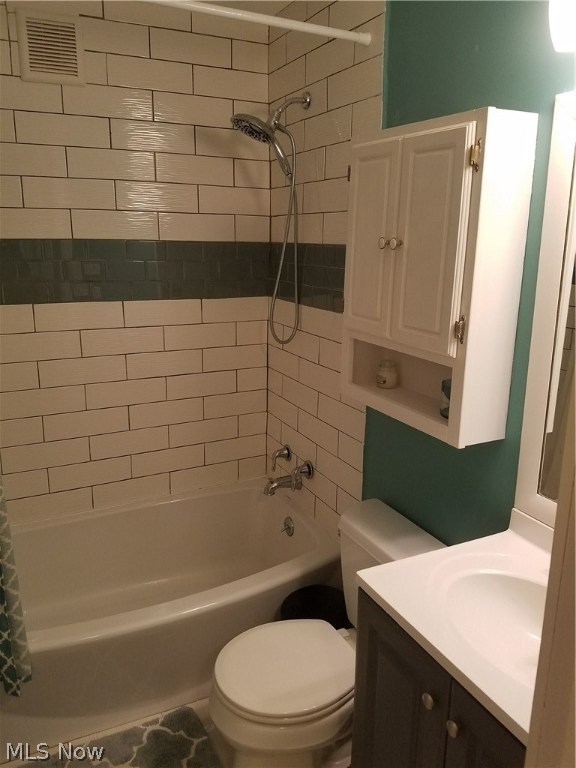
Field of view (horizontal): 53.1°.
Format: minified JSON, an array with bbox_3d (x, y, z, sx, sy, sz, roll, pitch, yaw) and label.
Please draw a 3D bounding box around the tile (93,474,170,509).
[{"bbox_3d":[-0.644,0.441,2.402,0.310,0.102,0.010,-7,16,-26],"label":"tile"}]

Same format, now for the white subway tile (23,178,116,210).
[{"bbox_3d":[-0.748,-0.652,1.980,0.302,0.099,0.010,-7,16,-26],"label":"white subway tile"}]

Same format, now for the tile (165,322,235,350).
[{"bbox_3d":[-0.357,-0.198,2.380,0.310,0.102,0.010,-7,16,-26],"label":"tile"}]

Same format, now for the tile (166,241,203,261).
[{"bbox_3d":[-0.407,-0.526,2.267,0.147,0.072,0.010,-7,16,-26],"label":"tile"}]

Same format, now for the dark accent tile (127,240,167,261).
[{"bbox_3d":[-0.541,-0.510,2.202,0.148,0.072,0.010,-7,16,-26],"label":"dark accent tile"}]

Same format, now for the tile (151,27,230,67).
[{"bbox_3d":[-0.340,-1.204,2.073,0.306,0.101,0.010,-7,16,-26],"label":"tile"}]

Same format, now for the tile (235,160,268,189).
[{"bbox_3d":[-0.147,-0.844,2.317,0.145,0.102,0.010,-7,16,-26],"label":"tile"}]

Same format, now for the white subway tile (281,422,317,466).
[{"bbox_3d":[0.047,0.242,2.311,0.010,0.101,0.296,-7,16,-26],"label":"white subway tile"}]

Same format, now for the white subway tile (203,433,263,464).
[{"bbox_3d":[-0.223,0.284,2.508,0.290,0.099,0.010,-7,16,-26],"label":"white subway tile"}]

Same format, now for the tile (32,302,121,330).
[{"bbox_3d":[-0.798,-0.261,2.223,0.322,0.106,0.010,-7,16,-26],"label":"tile"}]

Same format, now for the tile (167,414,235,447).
[{"bbox_3d":[-0.362,0.207,2.486,0.310,0.102,0.010,-7,16,-26],"label":"tile"}]

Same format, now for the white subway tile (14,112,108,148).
[{"bbox_3d":[-0.796,-0.902,2.052,0.322,0.106,0.010,-7,16,-26],"label":"white subway tile"}]

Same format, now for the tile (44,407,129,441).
[{"bbox_3d":[-0.758,0.149,2.190,0.302,0.099,0.010,-7,16,-26],"label":"tile"}]

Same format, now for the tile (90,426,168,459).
[{"bbox_3d":[-0.642,0.239,2.350,0.310,0.102,0.010,-7,16,-26],"label":"tile"}]

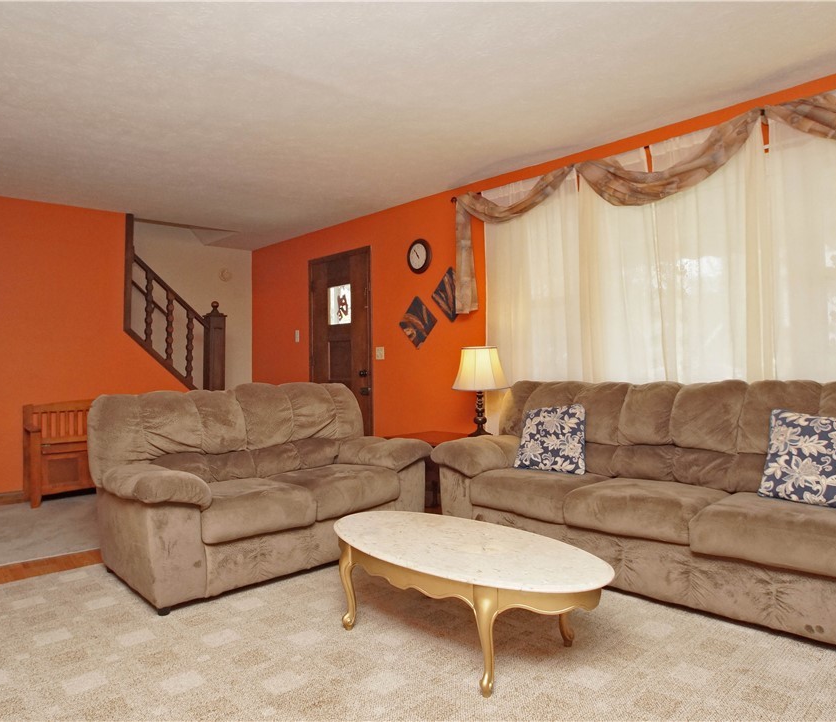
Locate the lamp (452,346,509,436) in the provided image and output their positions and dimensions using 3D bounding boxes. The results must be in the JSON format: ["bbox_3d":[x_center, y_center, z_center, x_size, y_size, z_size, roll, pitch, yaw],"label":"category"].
[{"bbox_3d":[0.445,0.215,3.450,0.400,0.660,0.400,0,-1,0],"label":"lamp"}]

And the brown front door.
[{"bbox_3d":[-0.760,0.060,4.650,0.940,2.120,0.080,-1,-2,44],"label":"brown front door"}]

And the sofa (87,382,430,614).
[{"bbox_3d":[-0.880,0.660,2.990,1.650,0.980,0.930,1,-2,-42],"label":"sofa"}]

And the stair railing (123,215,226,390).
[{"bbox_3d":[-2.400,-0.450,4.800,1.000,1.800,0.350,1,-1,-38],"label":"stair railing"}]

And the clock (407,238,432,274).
[{"bbox_3d":[0.012,-0.870,4.030,0.050,0.300,0.300,1,-2,-45],"label":"clock"}]

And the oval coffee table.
[{"bbox_3d":[0.155,0.933,1.960,1.230,0.395,0.610,-1,-1,36],"label":"oval coffee table"}]

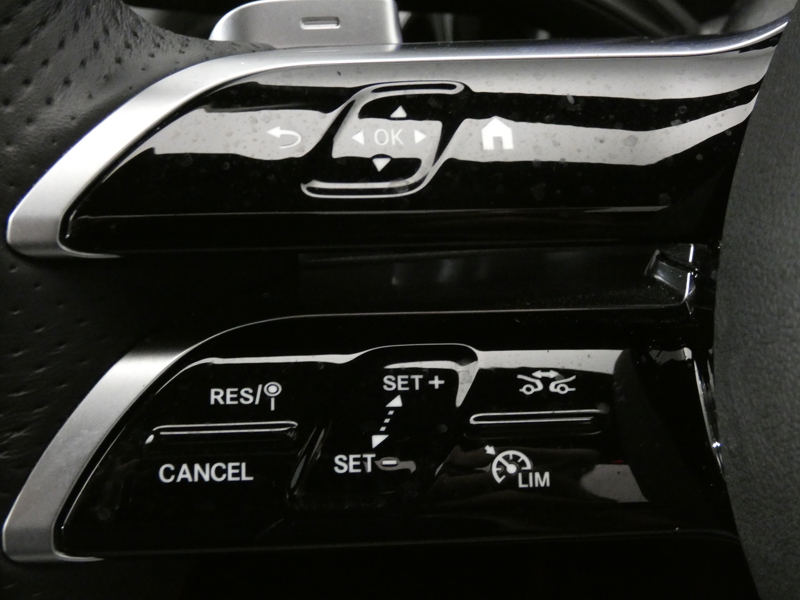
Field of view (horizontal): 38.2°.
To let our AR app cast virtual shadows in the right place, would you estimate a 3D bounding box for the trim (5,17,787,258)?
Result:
[{"bbox_3d":[-0.001,-0.018,0.132,0.087,0.026,0.014,-1,2,-2],"label":"trim"}]

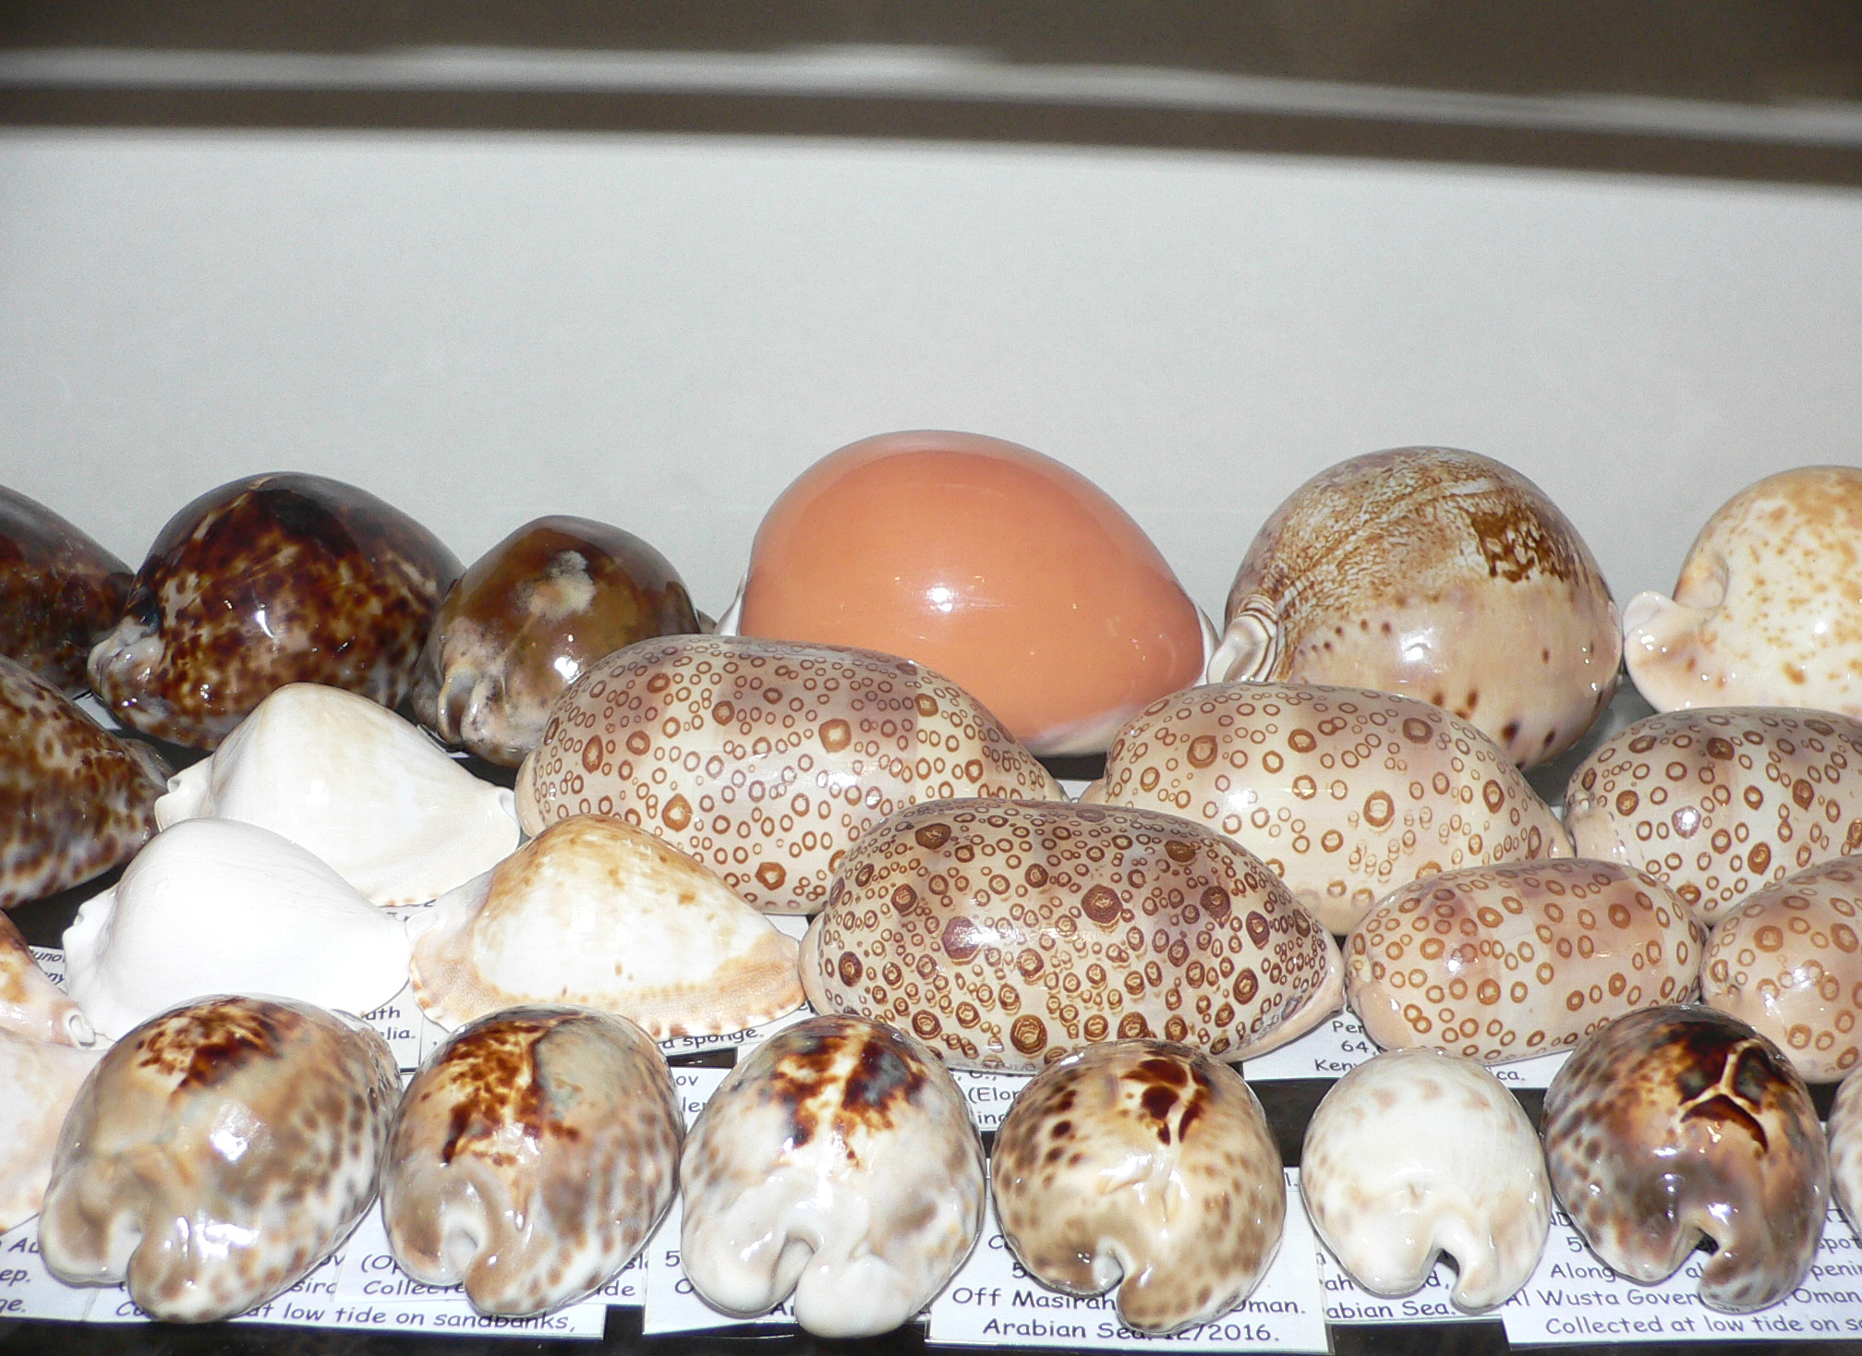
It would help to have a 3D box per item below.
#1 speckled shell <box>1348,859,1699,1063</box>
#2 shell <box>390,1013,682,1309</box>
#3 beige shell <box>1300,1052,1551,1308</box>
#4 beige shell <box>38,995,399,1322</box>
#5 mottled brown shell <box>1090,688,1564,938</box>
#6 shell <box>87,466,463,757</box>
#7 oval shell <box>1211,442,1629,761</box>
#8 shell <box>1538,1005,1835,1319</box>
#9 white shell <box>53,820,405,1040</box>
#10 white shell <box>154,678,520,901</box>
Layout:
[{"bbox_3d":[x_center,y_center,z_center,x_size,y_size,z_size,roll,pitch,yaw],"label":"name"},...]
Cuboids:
[{"bbox_3d":[0.101,0.045,0.320,0.065,0.030,0.037,-4,25,-11],"label":"speckled shell"},{"bbox_3d":[-0.056,0.064,0.268,0.042,0.031,0.053,3,25,2],"label":"shell"},{"bbox_3d":[0.072,0.069,0.271,0.034,0.026,0.045,4,25,5],"label":"beige shell"},{"bbox_3d":[-0.099,0.063,0.266,0.044,0.033,0.057,7,25,12],"label":"beige shell"},{"bbox_3d":[0.074,0.022,0.355,0.090,0.042,0.051,9,26,16],"label":"mottled brown shell"},{"bbox_3d":[-0.140,-0.017,0.411,0.082,0.053,0.055,-11,28,-25],"label":"shell"},{"bbox_3d":[0.107,-0.016,0.409,0.093,0.066,0.066,-4,25,-13],"label":"oval shell"},{"bbox_3d":[0.110,0.066,0.274,0.039,0.031,0.053,6,26,11],"label":"shell"},{"bbox_3d":[-0.121,0.040,0.322,0.061,0.035,0.040,-1,26,-4],"label":"white shell"},{"bbox_3d":[-0.117,0.018,0.363,0.070,0.036,0.046,1,26,2],"label":"white shell"}]

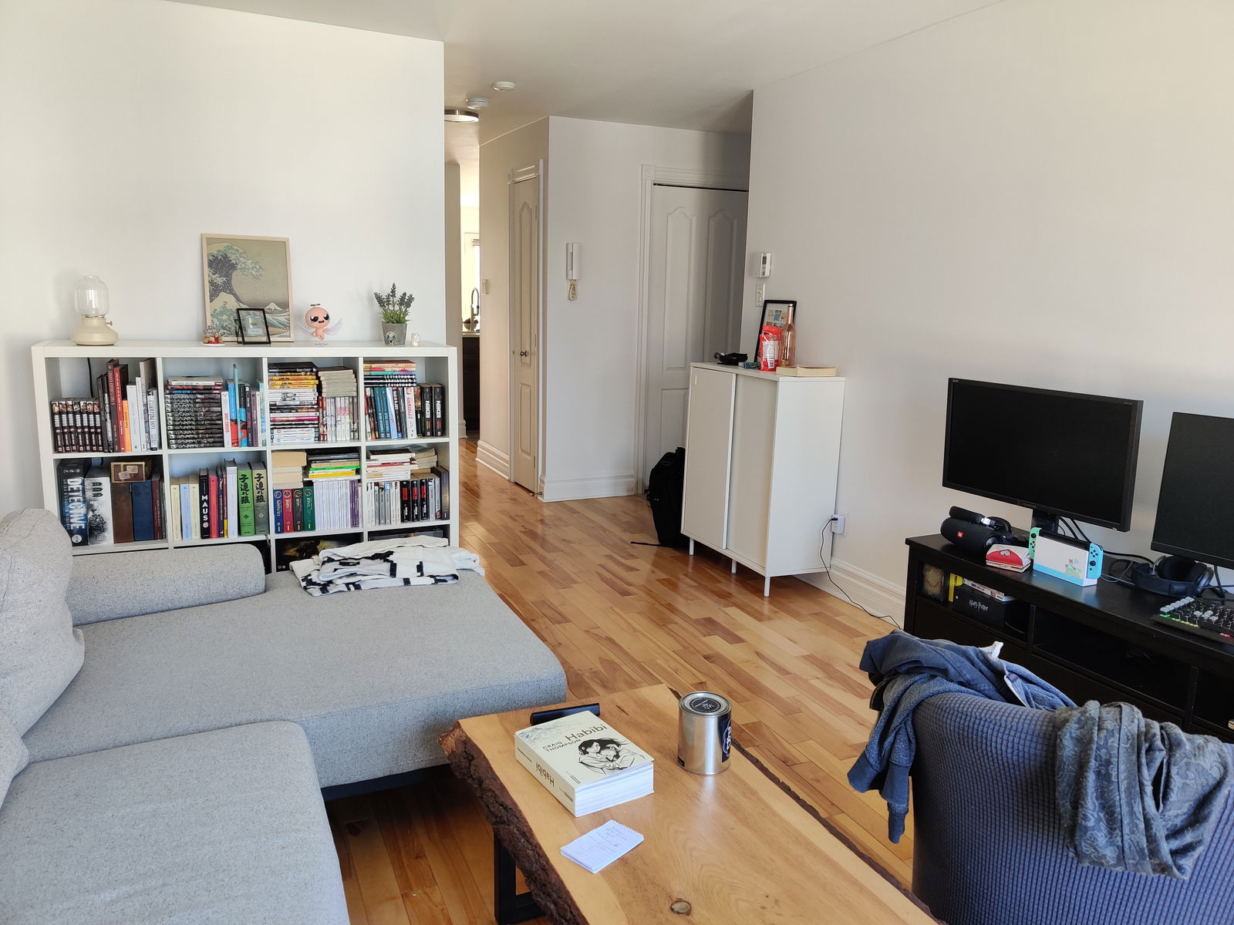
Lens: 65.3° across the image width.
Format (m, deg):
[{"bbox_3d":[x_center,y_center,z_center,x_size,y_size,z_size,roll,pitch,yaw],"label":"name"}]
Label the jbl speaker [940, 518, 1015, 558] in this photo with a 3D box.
[{"bbox_3d":[1.125,0.239,3.059,0.089,0.088,0.213,-2,11,-20],"label":"jbl speaker"}]

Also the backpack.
[{"bbox_3d":[0.296,0.169,5.296,0.250,0.530,0.310,0,10,-9],"label":"backpack"}]

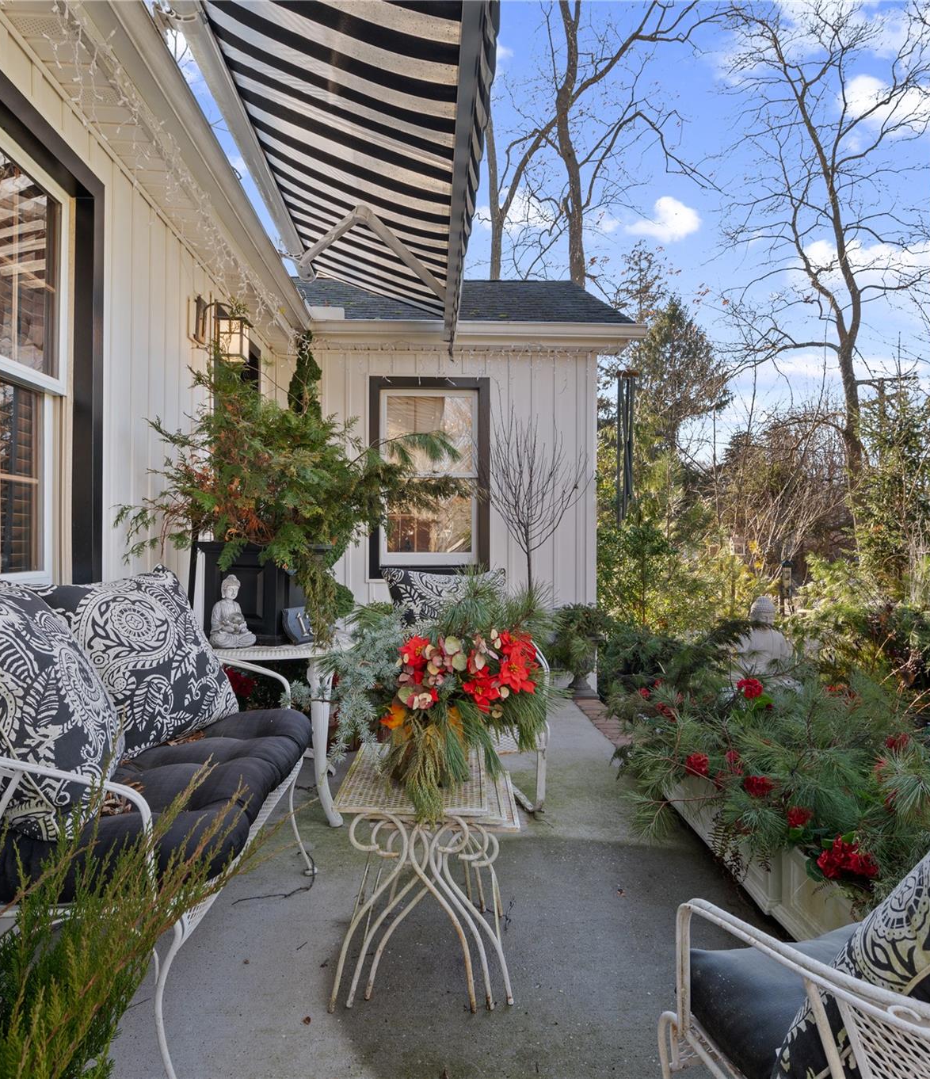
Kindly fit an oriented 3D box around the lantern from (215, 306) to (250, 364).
[{"bbox_3d":[-1.210,-1.070,3.520,0.180,0.280,0.170,0,0,-3],"label":"lantern"}]

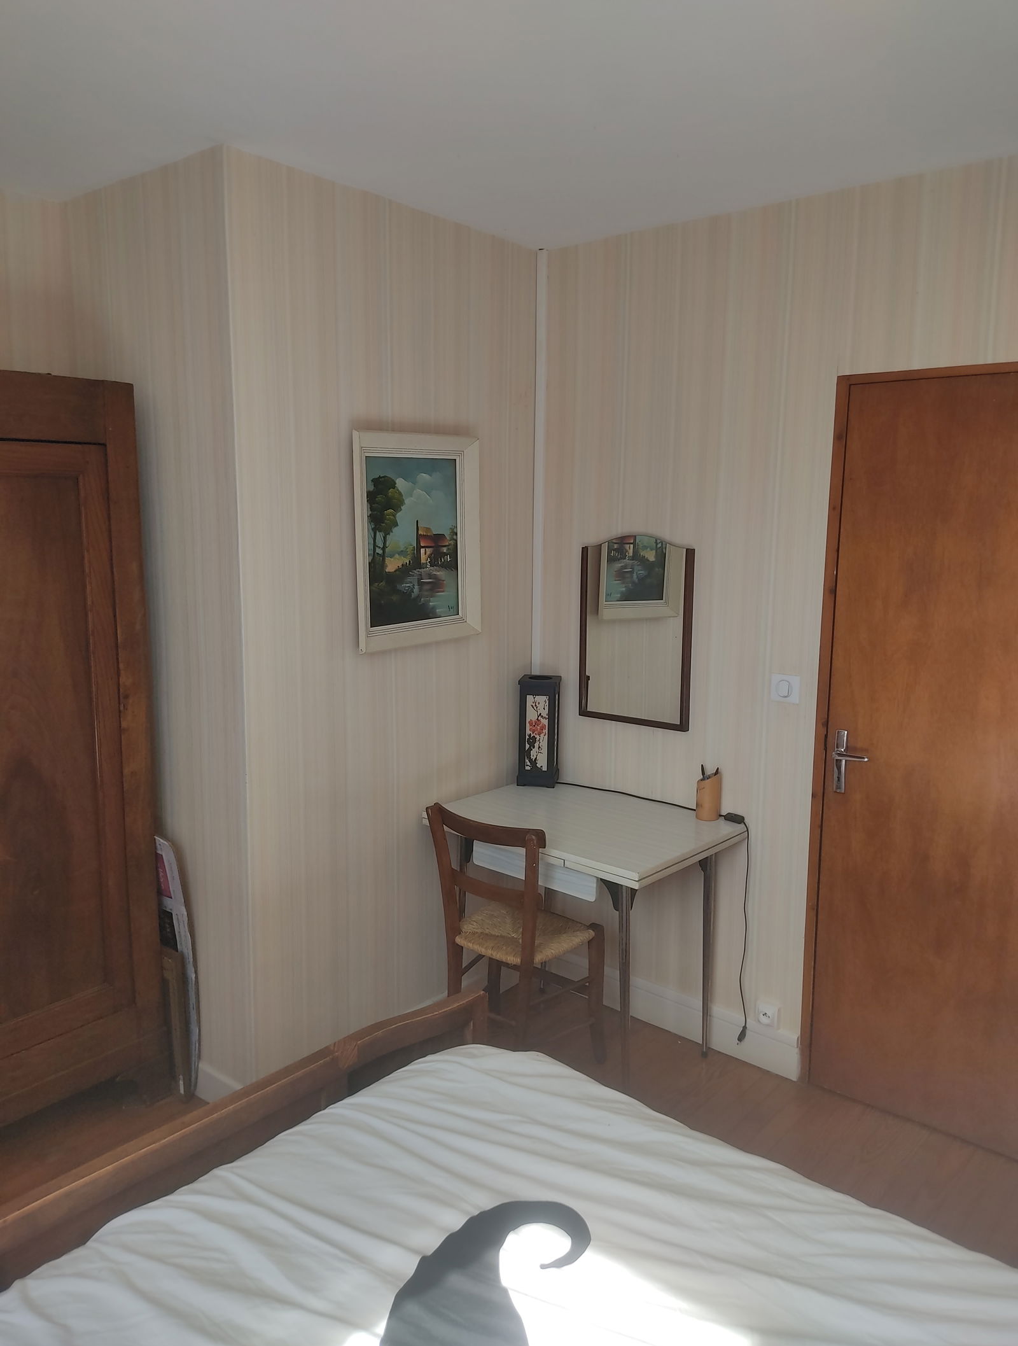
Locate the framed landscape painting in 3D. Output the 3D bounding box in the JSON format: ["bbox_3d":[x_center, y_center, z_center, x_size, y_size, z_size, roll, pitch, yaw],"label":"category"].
[{"bbox_3d":[-0.262,-0.399,3.072,0.032,0.612,0.500,7,12,40],"label":"framed landscape painting"}]

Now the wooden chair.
[{"bbox_3d":[0.011,0.795,3.111,0.456,0.832,0.397,7,11,37],"label":"wooden chair"}]

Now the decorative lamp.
[{"bbox_3d":[0.104,0.199,3.466,0.127,0.360,0.127,2,9,10],"label":"decorative lamp"}]

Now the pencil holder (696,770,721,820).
[{"bbox_3d":[0.605,0.371,3.085,0.071,0.140,0.071,0,8,0],"label":"pencil holder"}]

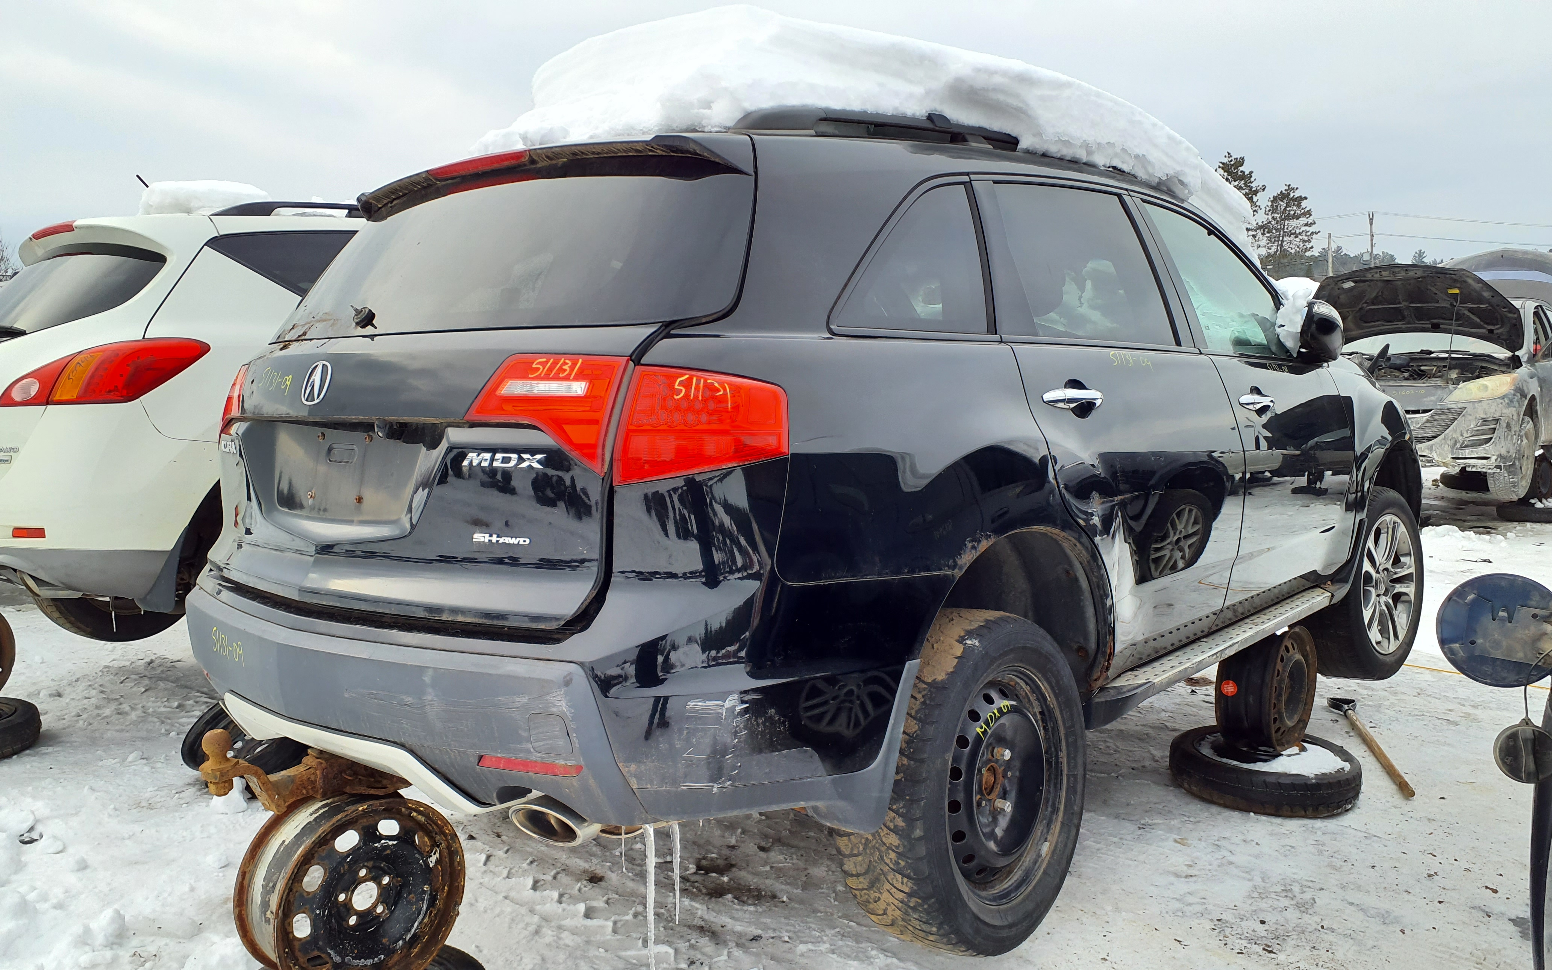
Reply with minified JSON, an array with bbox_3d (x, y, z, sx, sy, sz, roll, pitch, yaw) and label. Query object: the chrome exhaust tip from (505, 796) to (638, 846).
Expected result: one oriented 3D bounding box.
[{"bbox_3d":[-0.294,0.522,1.812,0.207,0.081,0.157,3,6,41],"label":"chrome exhaust tip"}]

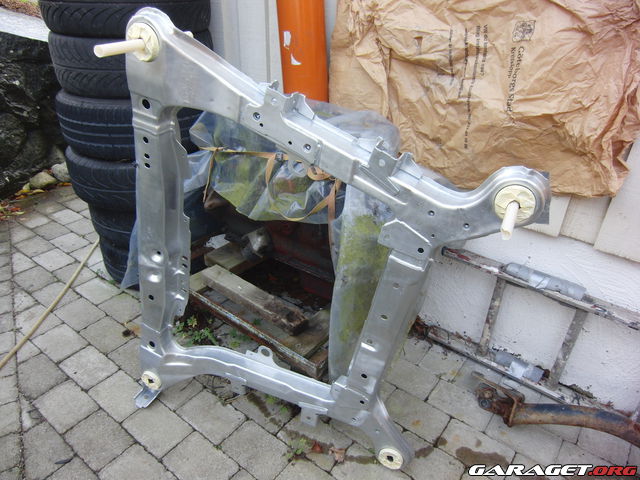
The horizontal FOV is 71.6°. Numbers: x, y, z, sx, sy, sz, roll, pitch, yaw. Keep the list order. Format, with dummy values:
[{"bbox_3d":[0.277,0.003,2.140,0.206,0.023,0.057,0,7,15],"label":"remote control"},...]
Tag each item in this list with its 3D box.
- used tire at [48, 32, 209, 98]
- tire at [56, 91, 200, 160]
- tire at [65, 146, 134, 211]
[{"bbox_3d":[-0.767,-0.768,1.870,0.632,0.215,0.632,-9,32,-19],"label":"used tire"},{"bbox_3d":[-0.796,-0.564,1.980,0.638,0.225,0.638,-10,32,-19],"label":"tire"},{"bbox_3d":[-0.821,-0.363,2.102,0.630,0.220,0.630,-10,32,-20],"label":"tire"}]

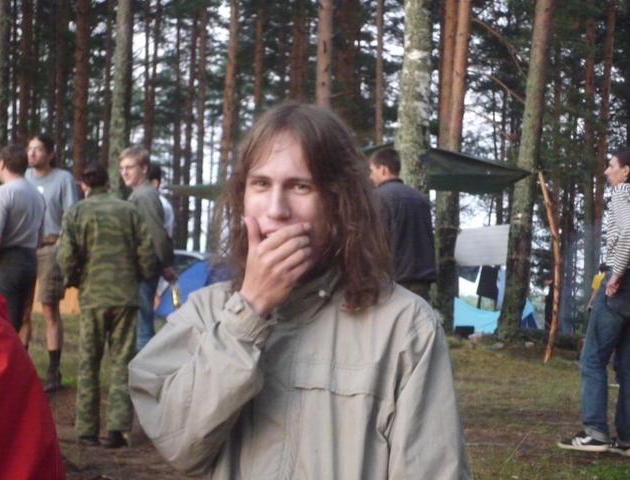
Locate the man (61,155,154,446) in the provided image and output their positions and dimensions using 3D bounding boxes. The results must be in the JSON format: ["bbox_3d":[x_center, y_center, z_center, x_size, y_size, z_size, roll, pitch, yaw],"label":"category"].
[{"bbox_3d":[-1.273,0.400,10.500,0.580,1.740,0.380,1,2,-7],"label":"man"}]

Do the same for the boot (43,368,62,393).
[{"bbox_3d":[-1.885,1.009,12.300,0.100,0.130,0.290,2,2,19],"label":"boot"}]

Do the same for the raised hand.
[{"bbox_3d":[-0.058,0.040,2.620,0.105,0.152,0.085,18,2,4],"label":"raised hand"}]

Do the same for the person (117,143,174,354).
[{"bbox_3d":[-1.073,0.309,10.950,0.420,1.790,0.500,1,2,-12],"label":"person"}]

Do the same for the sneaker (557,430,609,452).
[{"bbox_3d":[1.577,1.184,10.100,0.295,0.115,0.110,2,2,8],"label":"sneaker"}]

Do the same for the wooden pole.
[{"bbox_3d":[1.972,0.222,14.400,0.170,1.620,0.110,-2,1,0],"label":"wooden pole"}]

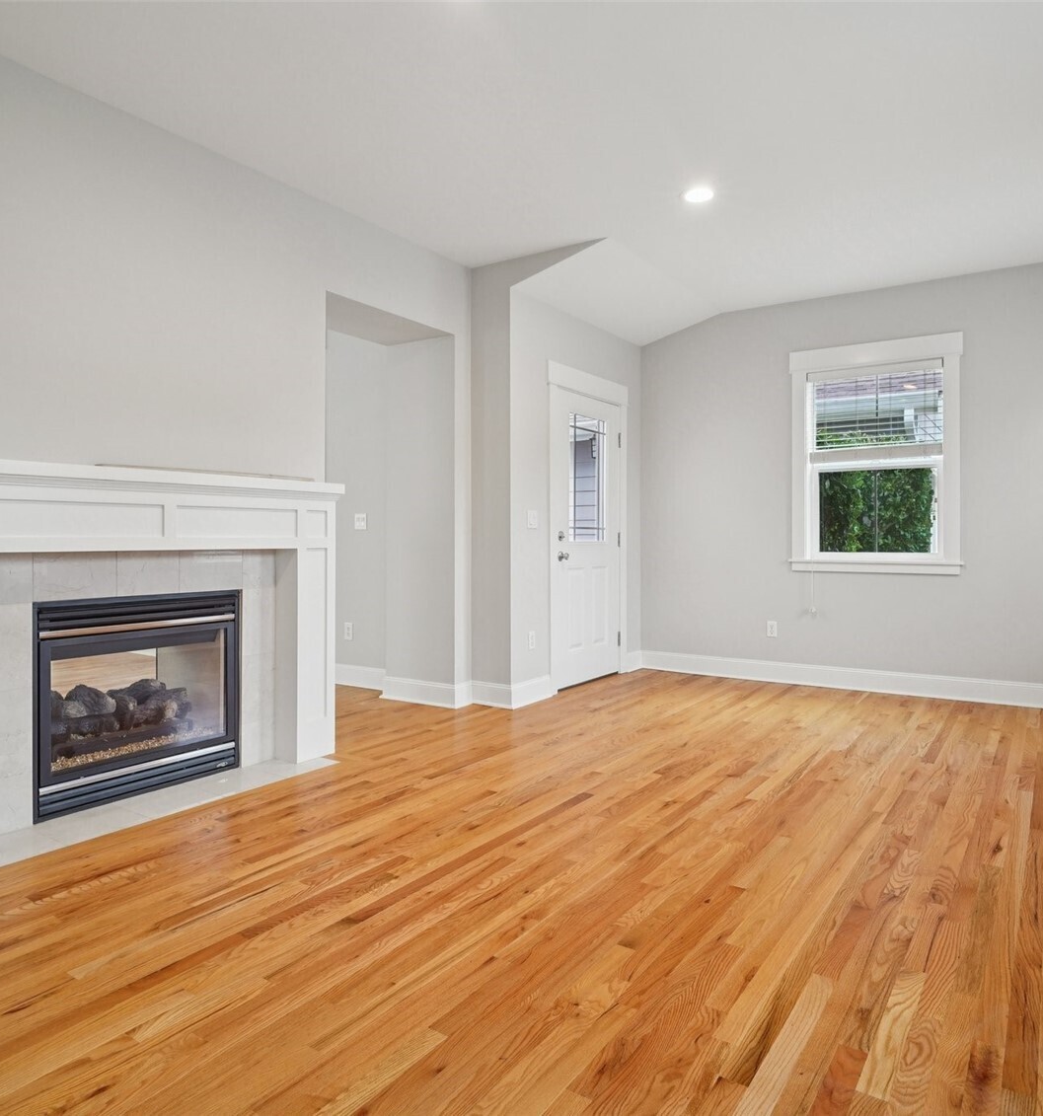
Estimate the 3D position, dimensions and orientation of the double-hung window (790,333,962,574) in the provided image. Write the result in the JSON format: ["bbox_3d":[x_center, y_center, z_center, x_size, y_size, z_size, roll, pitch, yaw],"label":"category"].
[{"bbox_3d":[2.449,-0.690,5.192,1.090,1.615,0.100,0,1,32],"label":"double-hung window"}]

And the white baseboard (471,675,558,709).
[{"bbox_3d":[-0.053,0.861,4.886,0.293,0.150,0.474,1,1,36],"label":"white baseboard"}]

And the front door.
[{"bbox_3d":[0.464,-0.122,5.396,0.060,2.069,0.939,1,1,36],"label":"front door"}]

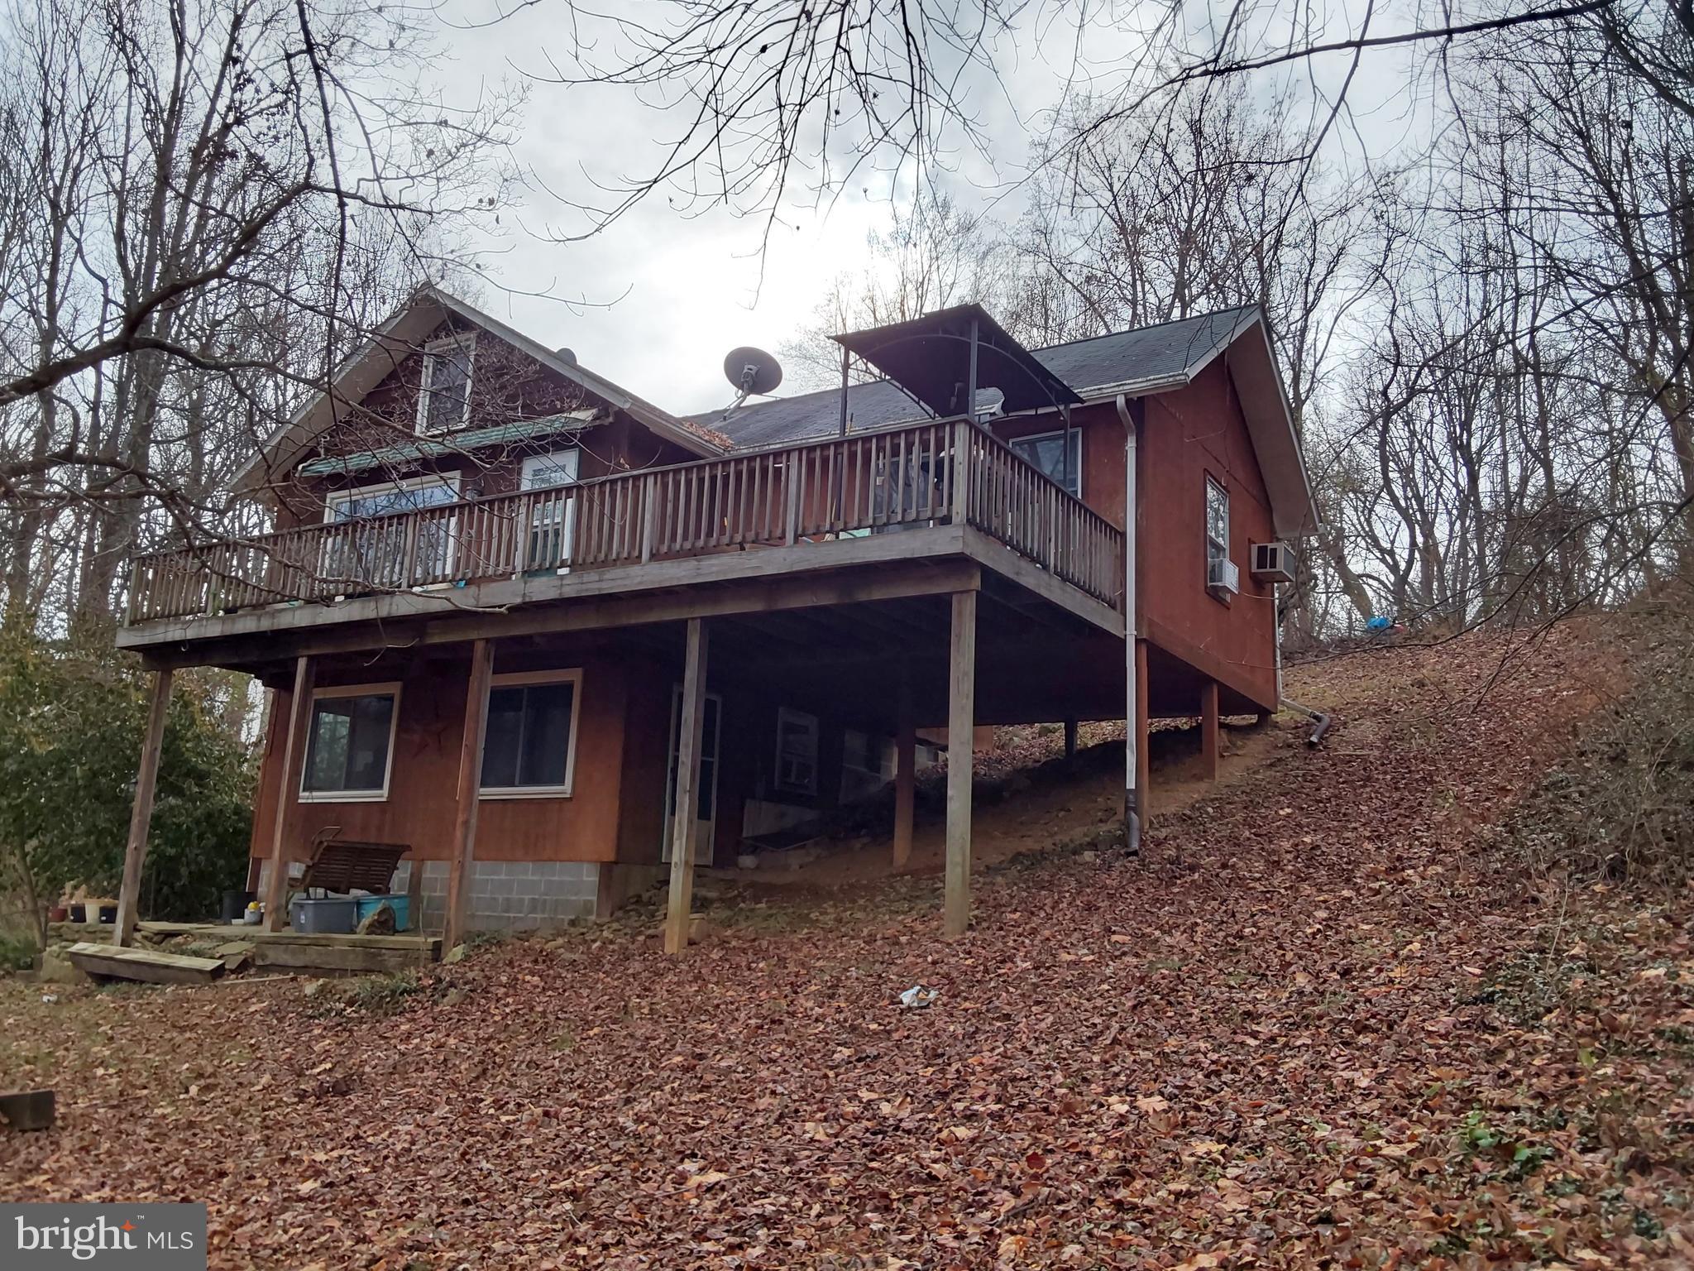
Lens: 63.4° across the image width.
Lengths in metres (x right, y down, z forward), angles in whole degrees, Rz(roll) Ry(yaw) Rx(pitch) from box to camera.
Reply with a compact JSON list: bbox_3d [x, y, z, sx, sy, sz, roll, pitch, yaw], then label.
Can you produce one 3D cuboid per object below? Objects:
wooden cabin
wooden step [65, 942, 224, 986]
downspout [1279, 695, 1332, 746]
[{"bbox_3d":[-0.812,0.205,18.734,12.460,8.400,11.380,-5,-14,31],"label":"wooden cabin"},{"bbox_3d":[-7.432,3.490,14.542,1.620,0.200,0.250,6,5,5],"label":"wooden step"},{"bbox_3d":[6.110,1.129,18.460,0.730,0.680,0.700,-5,-14,31],"label":"downspout"}]

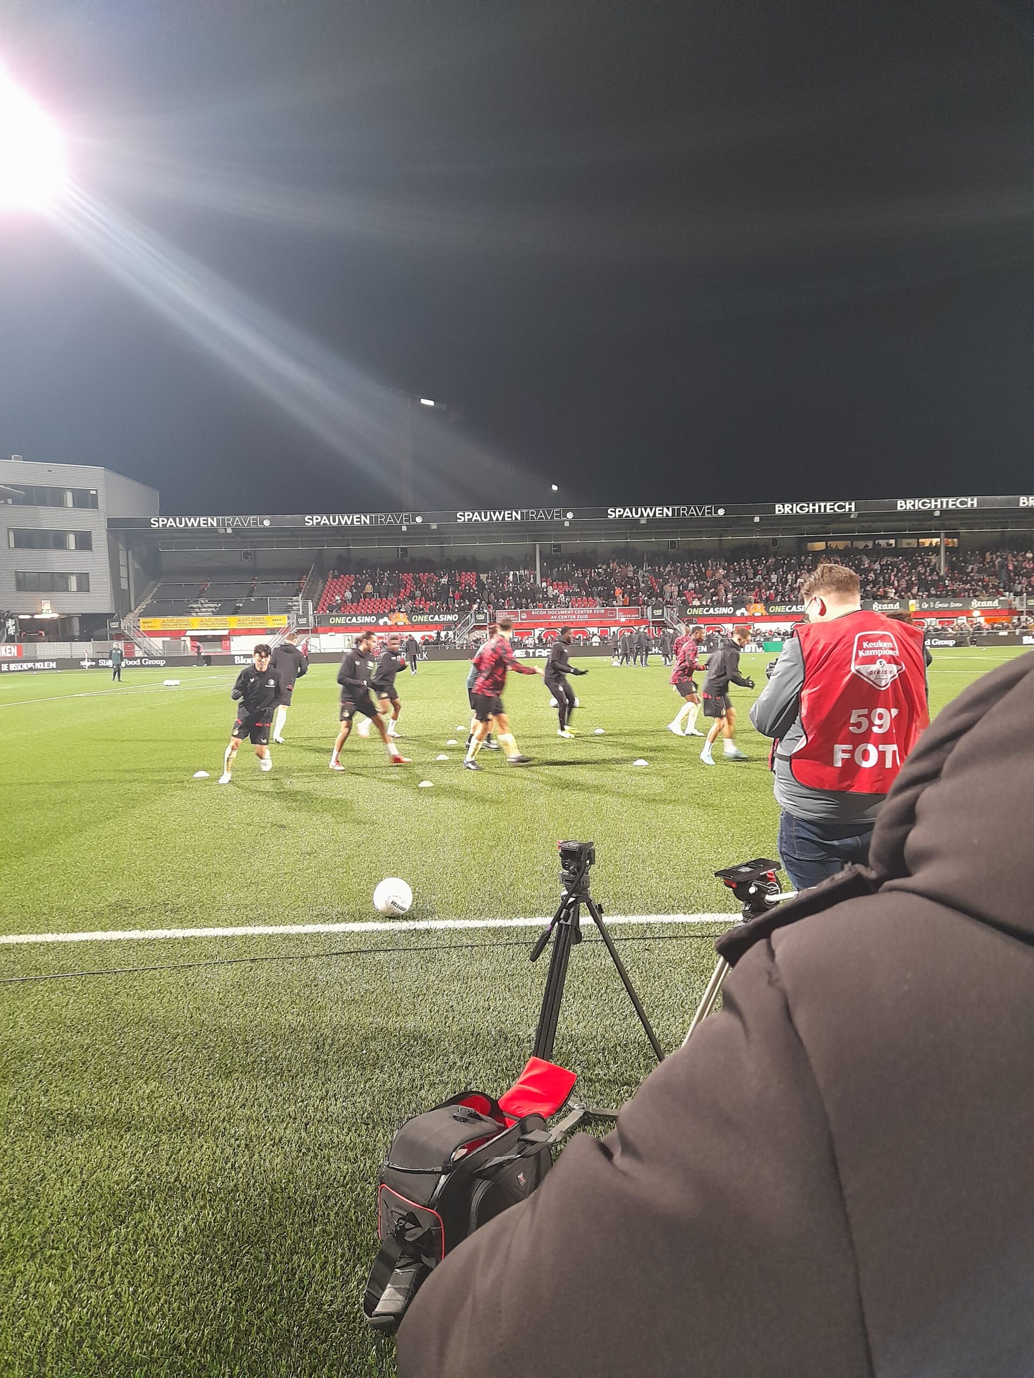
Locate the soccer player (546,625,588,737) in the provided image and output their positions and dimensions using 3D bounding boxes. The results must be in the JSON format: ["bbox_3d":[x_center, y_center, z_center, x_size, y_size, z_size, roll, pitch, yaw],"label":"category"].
[{"bbox_3d":[0.772,-0.145,15.766,0.660,1.770,0.500,-1,3,5],"label":"soccer player"}]

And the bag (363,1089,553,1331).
[{"bbox_3d":[-0.098,1.303,2.624,0.270,0.340,0.430,1,4,38],"label":"bag"}]

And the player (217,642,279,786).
[{"bbox_3d":[-3.085,0.258,11.457,0.660,1.620,0.550,-2,3,-8],"label":"player"}]

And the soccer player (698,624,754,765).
[{"bbox_3d":[2.532,0.064,12.124,0.700,1.660,0.500,-2,3,-5],"label":"soccer player"}]

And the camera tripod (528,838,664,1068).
[{"bbox_3d":[0.244,0.968,3.297,0.520,0.920,0.540,-1,3,15],"label":"camera tripod"}]

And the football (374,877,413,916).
[{"bbox_3d":[-0.714,1.200,5.740,0.220,0.220,0.220,-1,3,0],"label":"football"}]

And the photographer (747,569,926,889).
[{"bbox_3d":[1.172,0.466,3.632,0.620,1.840,0.500,-2,3,-17],"label":"photographer"}]

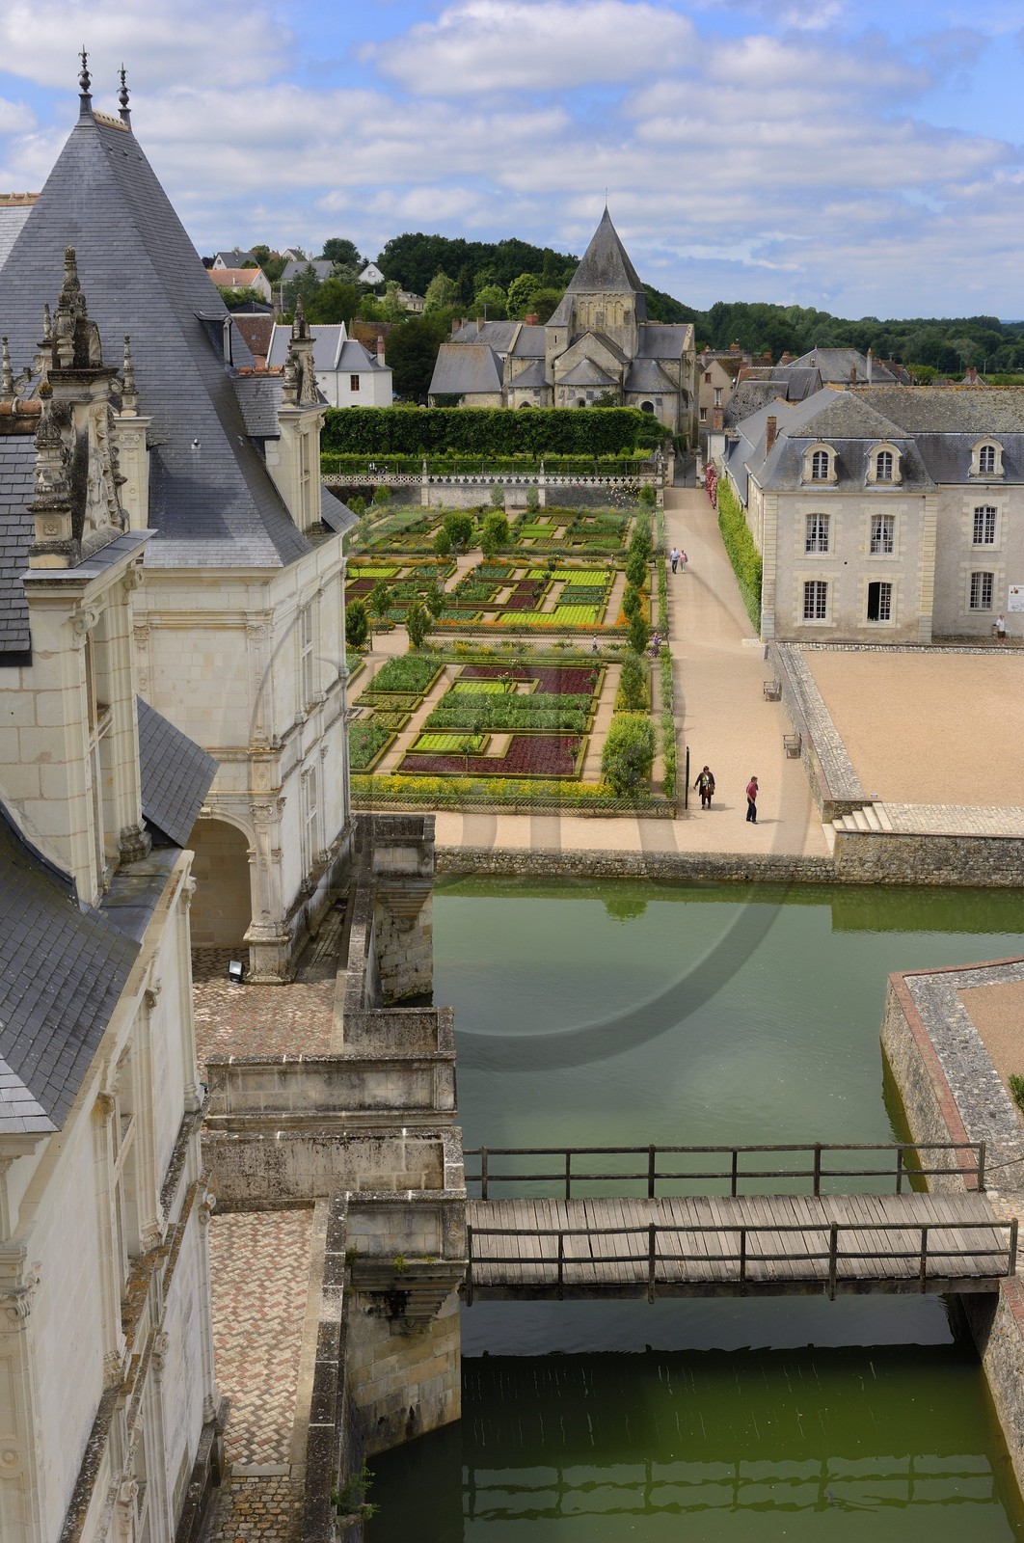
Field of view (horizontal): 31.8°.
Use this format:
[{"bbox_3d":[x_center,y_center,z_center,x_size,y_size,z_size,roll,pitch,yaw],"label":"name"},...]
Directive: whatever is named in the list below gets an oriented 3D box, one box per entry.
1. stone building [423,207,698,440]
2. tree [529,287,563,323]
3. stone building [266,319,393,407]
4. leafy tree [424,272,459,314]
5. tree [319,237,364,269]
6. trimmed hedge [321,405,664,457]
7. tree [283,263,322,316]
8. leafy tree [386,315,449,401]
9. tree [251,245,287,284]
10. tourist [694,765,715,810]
[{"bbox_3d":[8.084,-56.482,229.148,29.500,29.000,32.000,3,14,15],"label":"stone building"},{"bbox_3d":[7.090,-91.796,358.445,8.652,9.081,8.652,0,14,0],"label":"tree"},{"bbox_3d":[-21.295,-46.000,209.034,13.000,12.200,7.000,3,14,15],"label":"stone building"},{"bbox_3d":[-16.307,-110.090,415.727,8.084,10.510,8.084,0,14,0],"label":"leafy tree"},{"bbox_3d":[-47.455,-143.525,500.168,12.409,10.000,12.409,0,14,0],"label":"tree"},{"bbox_3d":[-2.471,-34.303,183.066,37.000,5.900,4.500,1,14,5],"label":"trimmed hedge"},{"bbox_3d":[-43.974,-100.434,376.910,8.593,11.723,8.593,0,14,0],"label":"tree"},{"bbox_3d":[-12.832,-55.541,243.797,8.664,12.274,8.664,0,14,0],"label":"leafy tree"},{"bbox_3d":[-54.921,-113.756,404.568,7.800,9.500,7.800,0,14,0],"label":"tree"},{"bbox_3d":[7.255,0.603,67.025,0.660,1.680,0.420,1,14,4],"label":"tourist"}]

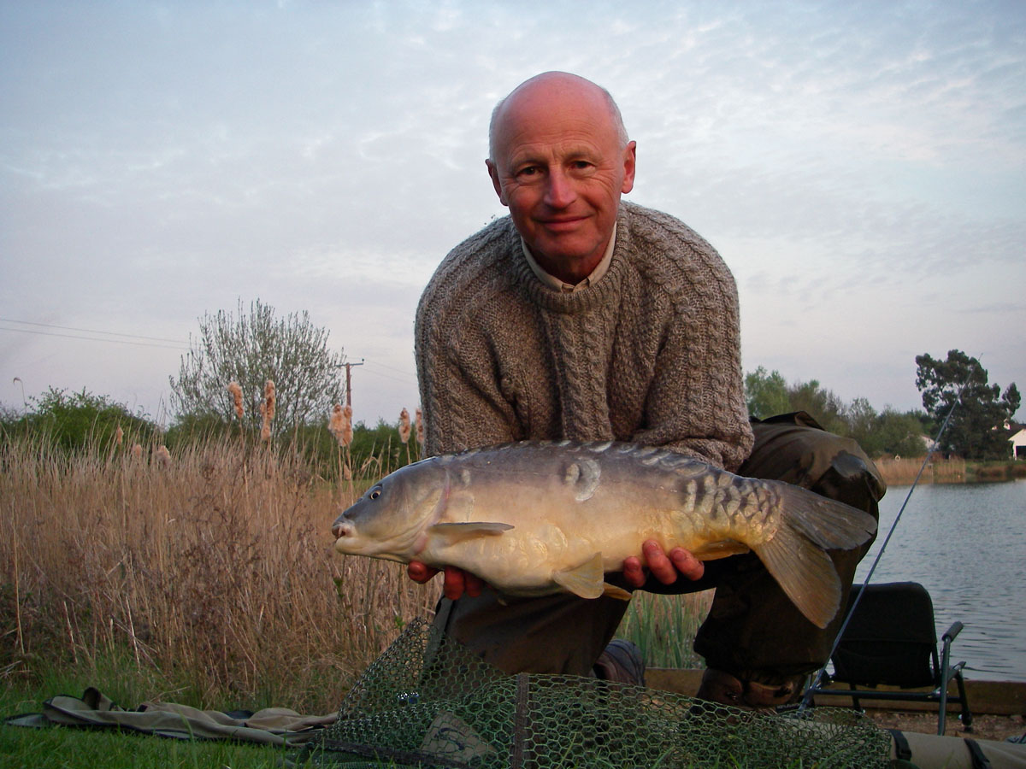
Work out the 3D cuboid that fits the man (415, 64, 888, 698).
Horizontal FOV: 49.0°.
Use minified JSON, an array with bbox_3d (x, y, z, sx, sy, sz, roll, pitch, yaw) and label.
[{"bbox_3d":[0.180,0.095,1.600,0.640,0.940,0.880,-1,-5,-3],"label":"man"}]

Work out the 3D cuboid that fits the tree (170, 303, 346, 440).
[{"bbox_3d":[-6.800,0.470,30.000,4.700,5.400,4.700,-1,-5,0],"label":"tree"}]

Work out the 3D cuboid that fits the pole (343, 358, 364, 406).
[{"bbox_3d":[-10.100,2.600,70.000,1.900,7.900,0.300,-3,-5,22],"label":"pole"}]

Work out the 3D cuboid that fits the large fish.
[{"bbox_3d":[0.092,0.145,1.130,0.550,0.190,0.110,2,-5,0],"label":"large fish"}]

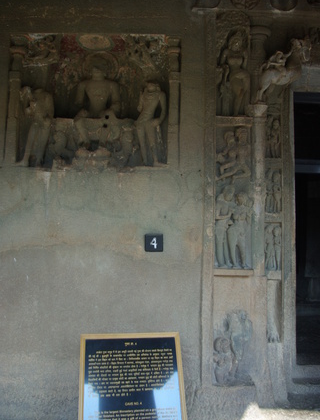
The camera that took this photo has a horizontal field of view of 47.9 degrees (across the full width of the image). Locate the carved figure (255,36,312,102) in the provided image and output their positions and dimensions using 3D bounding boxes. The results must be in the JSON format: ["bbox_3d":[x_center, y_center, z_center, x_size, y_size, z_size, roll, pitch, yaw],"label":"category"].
[{"bbox_3d":[1.206,-1.374,3.546,0.486,0.597,0.240,0,-5,8],"label":"carved figure"}]

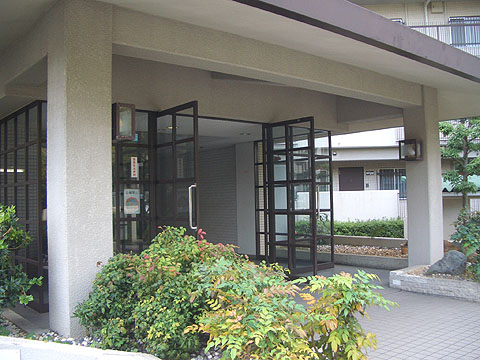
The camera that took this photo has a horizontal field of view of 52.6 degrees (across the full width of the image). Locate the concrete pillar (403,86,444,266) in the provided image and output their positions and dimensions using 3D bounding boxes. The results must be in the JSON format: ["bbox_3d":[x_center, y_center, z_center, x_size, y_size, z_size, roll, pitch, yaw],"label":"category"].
[{"bbox_3d":[2.862,-0.007,7.560,0.418,2.788,0.367,0,-2,-40],"label":"concrete pillar"}]

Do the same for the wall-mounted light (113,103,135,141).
[{"bbox_3d":[-1.086,-0.507,4.336,0.216,0.317,0.275,0,-2,-40],"label":"wall-mounted light"}]

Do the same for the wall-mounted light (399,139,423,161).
[{"bbox_3d":[2.611,-0.443,7.377,0.208,0.310,0.281,0,-2,-40],"label":"wall-mounted light"}]

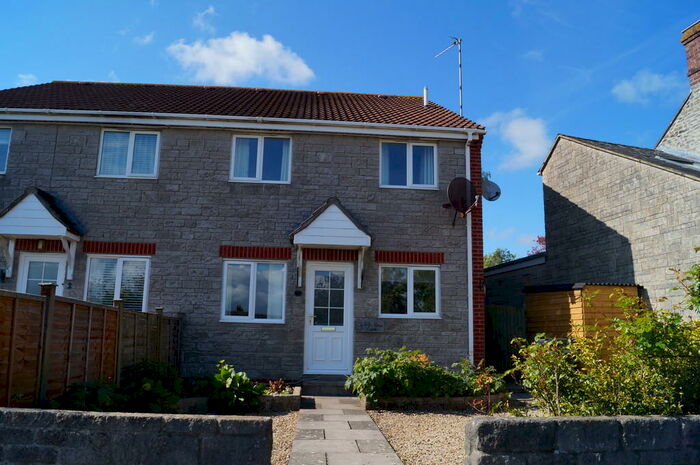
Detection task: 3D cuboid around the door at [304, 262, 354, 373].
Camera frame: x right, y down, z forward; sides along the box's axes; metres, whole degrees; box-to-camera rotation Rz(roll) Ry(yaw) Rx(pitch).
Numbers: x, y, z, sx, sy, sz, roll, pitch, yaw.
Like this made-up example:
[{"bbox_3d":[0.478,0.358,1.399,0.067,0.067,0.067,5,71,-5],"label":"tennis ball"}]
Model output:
[{"bbox_3d":[-0.396,1.623,10.027,0.917,2.117,0.100,2,-8,-3],"label":"door"}]

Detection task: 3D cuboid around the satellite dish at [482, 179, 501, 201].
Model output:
[{"bbox_3d":[2.906,-0.843,10.830,0.460,0.460,0.380,9,-14,-35],"label":"satellite dish"}]

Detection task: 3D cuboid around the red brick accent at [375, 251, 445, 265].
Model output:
[{"bbox_3d":[1.140,0.496,10.014,1.350,0.218,0.100,2,-11,-3],"label":"red brick accent"}]

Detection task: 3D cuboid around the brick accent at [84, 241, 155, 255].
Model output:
[{"bbox_3d":[-4.253,0.300,9.734,1.350,0.218,0.100,2,-11,-3],"label":"brick accent"}]

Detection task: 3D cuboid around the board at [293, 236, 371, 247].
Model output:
[{"bbox_3d":[-0.310,0.163,9.412,1.378,0.145,0.040,2,-11,-3],"label":"board"}]

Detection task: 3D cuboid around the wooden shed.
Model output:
[{"bbox_3d":[4.653,2.118,10.615,1.155,2.010,2.281,3,-11,-8],"label":"wooden shed"}]

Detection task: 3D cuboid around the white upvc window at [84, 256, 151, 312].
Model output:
[{"bbox_3d":[-4.376,1.042,9.884,1.185,1.168,0.100,2,-8,-3],"label":"white upvc window"}]

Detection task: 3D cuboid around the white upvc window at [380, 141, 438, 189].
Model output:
[{"bbox_3d":[1.171,-1.327,10.363,1.156,0.973,0.100,2,-11,-3],"label":"white upvc window"}]

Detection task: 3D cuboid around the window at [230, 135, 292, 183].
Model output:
[{"bbox_3d":[-1.746,-1.428,10.363,1.180,0.922,0.100,2,-8,-3],"label":"window"}]

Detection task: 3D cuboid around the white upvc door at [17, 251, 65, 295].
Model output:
[{"bbox_3d":[-5.767,1.450,9.752,0.902,2.117,0.100,2,-8,-3],"label":"white upvc door"}]

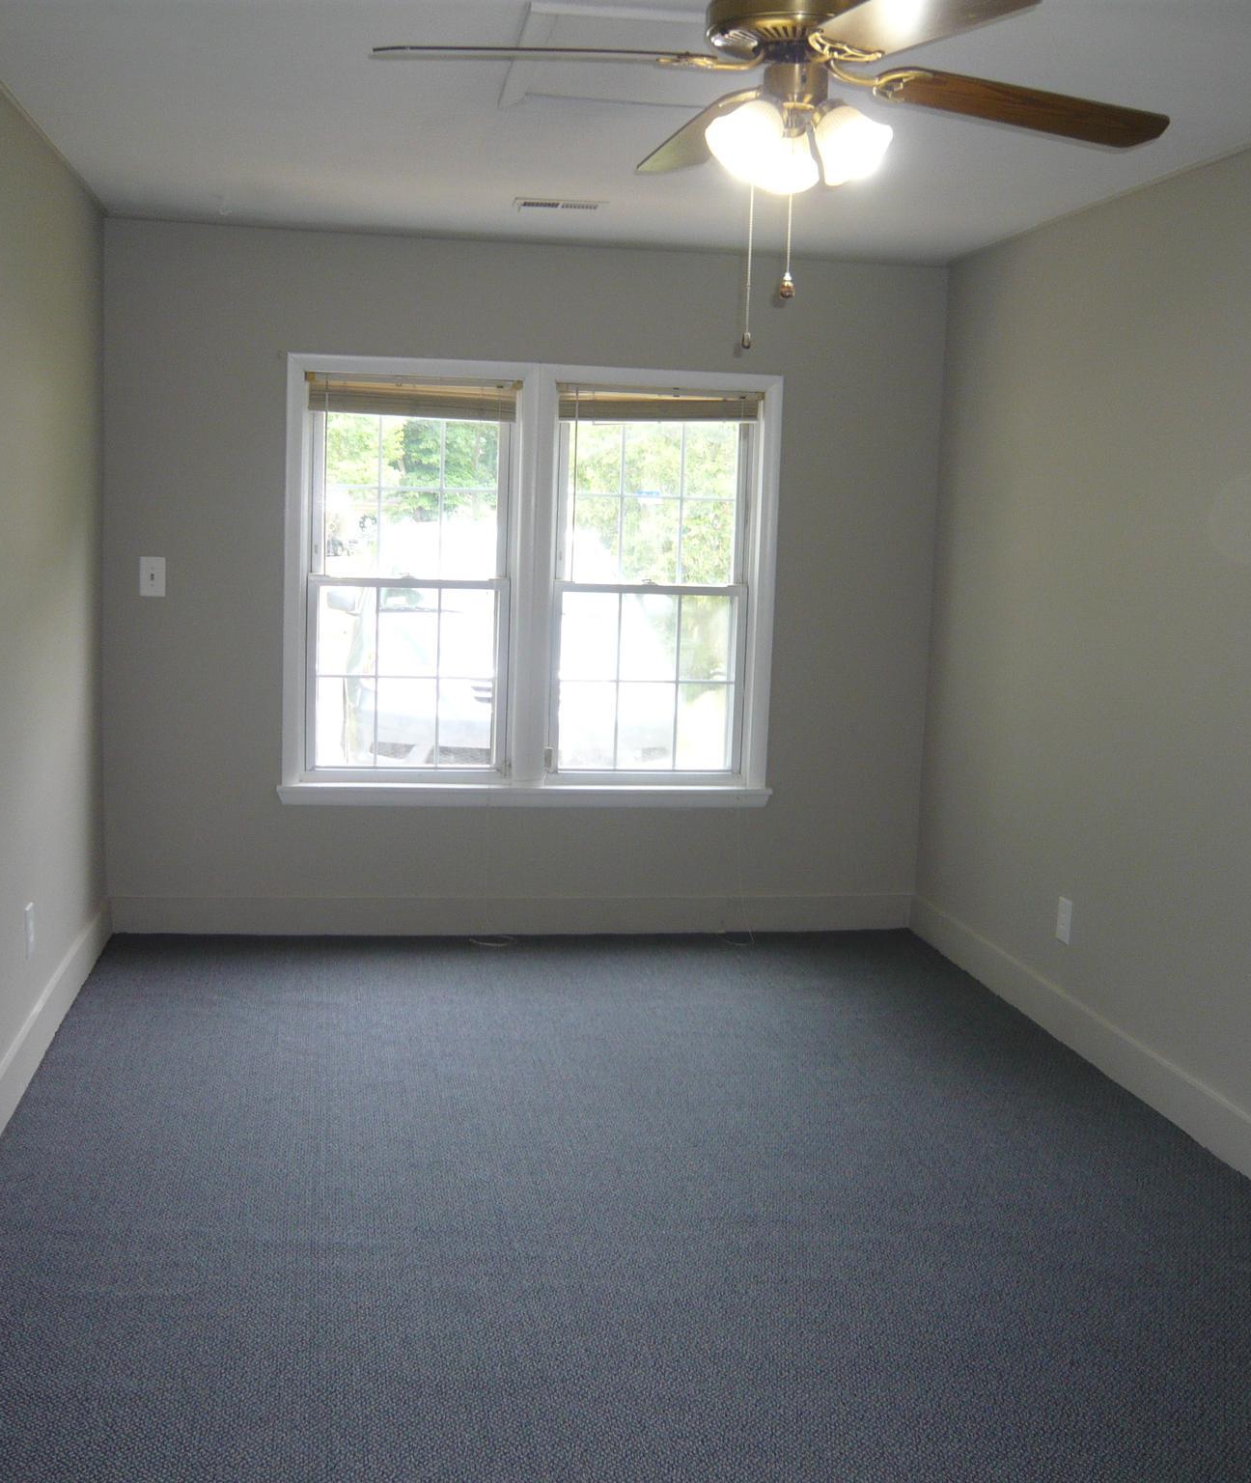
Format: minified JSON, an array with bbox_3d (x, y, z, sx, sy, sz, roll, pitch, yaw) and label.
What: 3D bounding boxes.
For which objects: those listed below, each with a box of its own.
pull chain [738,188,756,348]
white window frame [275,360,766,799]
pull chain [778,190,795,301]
[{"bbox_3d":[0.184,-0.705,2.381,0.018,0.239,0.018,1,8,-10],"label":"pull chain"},{"bbox_3d":[-0.317,-0.540,5.700,1.790,1.555,0.130,1,8,-10],"label":"white window frame"},{"bbox_3d":[0.243,-0.740,2.386,0.022,0.157,0.022,1,8,-10],"label":"pull chain"}]

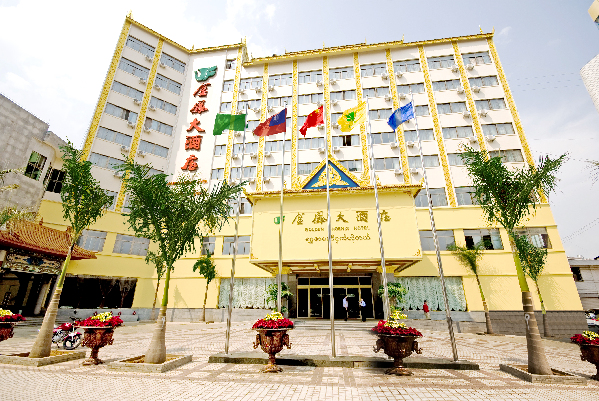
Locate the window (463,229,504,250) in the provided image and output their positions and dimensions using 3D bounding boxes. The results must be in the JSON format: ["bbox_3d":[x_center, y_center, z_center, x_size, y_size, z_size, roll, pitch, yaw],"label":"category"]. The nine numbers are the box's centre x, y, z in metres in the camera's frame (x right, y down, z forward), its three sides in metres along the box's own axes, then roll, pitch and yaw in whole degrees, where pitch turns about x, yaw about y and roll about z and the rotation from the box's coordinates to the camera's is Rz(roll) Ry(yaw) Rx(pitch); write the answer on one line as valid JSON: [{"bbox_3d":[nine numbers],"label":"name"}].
[{"bbox_3d":[15.751,3.373,21.441,2.819,1.782,0.180,-2,-20,8],"label":"window"}]

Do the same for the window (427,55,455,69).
[{"bbox_3d":[16.255,-15.706,28.588,2.825,1.672,0.200,-3,-19,7],"label":"window"}]

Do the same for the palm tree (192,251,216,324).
[{"bbox_3d":[-9.005,7.884,23.308,2.350,6.200,2.000,-3,-19,7],"label":"palm tree"}]

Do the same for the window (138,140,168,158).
[{"bbox_3d":[-16.535,-5.800,28.572,2.900,1.240,0.180,16,-25,-39],"label":"window"}]

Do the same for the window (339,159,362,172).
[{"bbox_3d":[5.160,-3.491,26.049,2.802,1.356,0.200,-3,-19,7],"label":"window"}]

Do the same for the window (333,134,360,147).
[{"bbox_3d":[5.238,-6.639,27.984,3.030,1.360,0.200,-3,-20,7],"label":"window"}]

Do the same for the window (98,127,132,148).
[{"bbox_3d":[-19.921,-6.891,27.088,2.970,1.300,0.200,15,-25,-37],"label":"window"}]

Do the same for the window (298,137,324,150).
[{"bbox_3d":[1.382,-6.411,28.449,3.000,1.450,0.200,-3,-20,7],"label":"window"}]

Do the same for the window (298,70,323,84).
[{"bbox_3d":[1.354,-14.733,30.056,2.858,1.750,0.180,-2,-20,8],"label":"window"}]

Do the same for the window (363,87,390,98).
[{"bbox_3d":[8.440,-11.738,27.204,2.708,1.249,0.150,-2,-20,8],"label":"window"}]

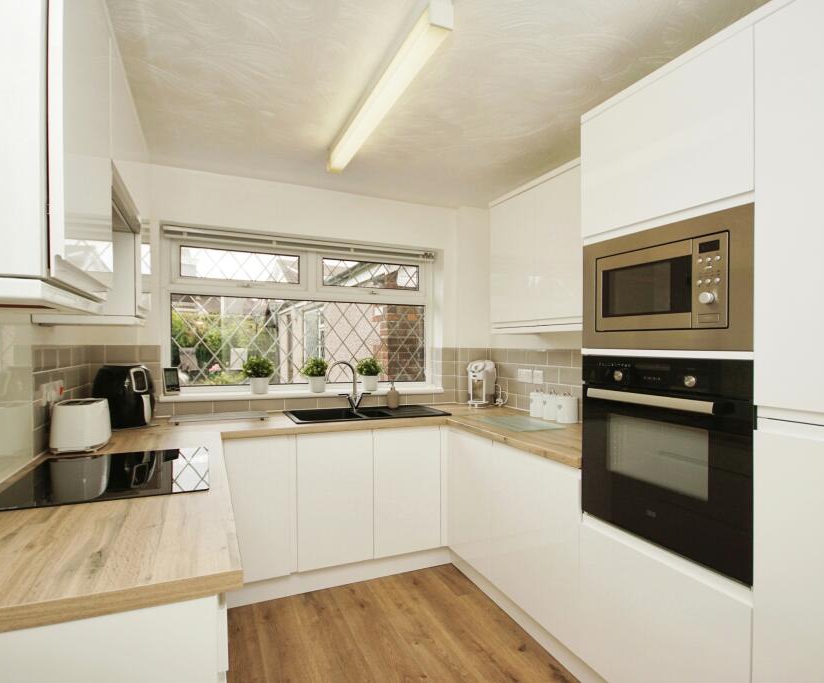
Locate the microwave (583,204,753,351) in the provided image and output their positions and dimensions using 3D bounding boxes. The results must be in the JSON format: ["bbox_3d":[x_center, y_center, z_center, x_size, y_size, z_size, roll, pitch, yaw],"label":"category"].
[{"bbox_3d":[0.955,-0.167,1.455,0.400,0.390,0.585,1,-1,-24],"label":"microwave"}]

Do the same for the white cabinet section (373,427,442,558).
[{"bbox_3d":[-0.140,0.894,2.811,0.434,0.738,0.570,1,-1,-24],"label":"white cabinet section"}]

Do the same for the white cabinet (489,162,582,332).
[{"bbox_3d":[0.846,-0.447,2.290,0.320,0.790,0.980,1,-1,-24],"label":"white cabinet"}]

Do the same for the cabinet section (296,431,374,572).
[{"bbox_3d":[-0.535,0.881,2.633,0.429,0.735,0.570,1,-1,-24],"label":"cabinet section"}]

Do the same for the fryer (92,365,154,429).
[{"bbox_3d":[-1.494,0.278,2.210,0.290,0.310,0.250,0,-1,20],"label":"fryer"}]

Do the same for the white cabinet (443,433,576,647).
[{"bbox_3d":[0.703,0.898,2.286,0.570,0.737,1.072,1,-1,-24],"label":"white cabinet"}]

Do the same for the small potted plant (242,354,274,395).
[{"bbox_3d":[-1.000,0.216,2.790,0.200,0.260,0.200,1,-1,-23],"label":"small potted plant"}]

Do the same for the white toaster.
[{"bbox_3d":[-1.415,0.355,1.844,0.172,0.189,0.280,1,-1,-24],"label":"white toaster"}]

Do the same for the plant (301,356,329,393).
[{"bbox_3d":[-0.692,0.231,3.015,0.180,0.248,0.180,1,-1,-24],"label":"plant"}]

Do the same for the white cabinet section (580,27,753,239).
[{"bbox_3d":[1.045,-0.618,1.510,0.560,0.450,0.590,1,-1,-24],"label":"white cabinet section"}]

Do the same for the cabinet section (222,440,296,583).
[{"bbox_3d":[-0.885,0.854,2.430,0.380,0.720,0.560,1,-1,-23],"label":"cabinet section"}]

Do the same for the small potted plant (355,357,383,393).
[{"bbox_3d":[-0.324,0.241,3.177,0.185,0.250,0.185,1,-1,-24],"label":"small potted plant"}]

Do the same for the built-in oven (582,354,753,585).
[{"bbox_3d":[1.031,0.362,1.517,0.570,0.608,0.582,1,-1,-24],"label":"built-in oven"}]

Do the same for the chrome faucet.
[{"bbox_3d":[-0.424,0.295,2.770,0.270,0.330,0.100,1,-1,-28],"label":"chrome faucet"}]

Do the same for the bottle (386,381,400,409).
[{"bbox_3d":[-0.136,0.387,3.112,0.085,0.203,0.090,1,-1,24],"label":"bottle"}]

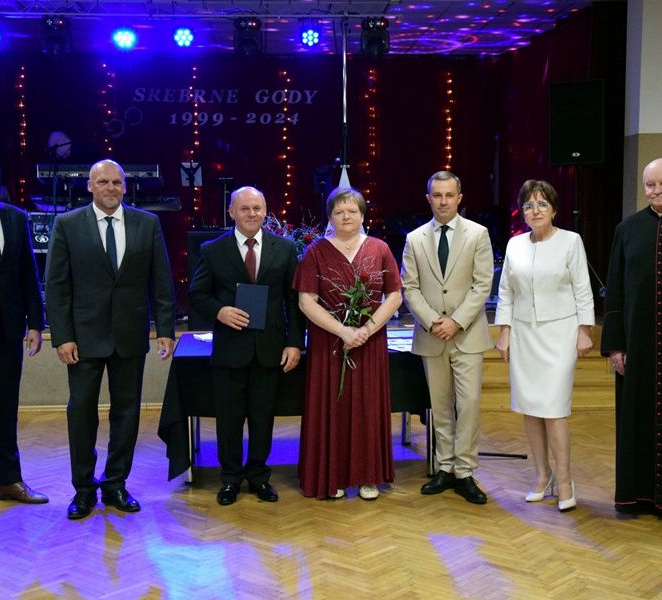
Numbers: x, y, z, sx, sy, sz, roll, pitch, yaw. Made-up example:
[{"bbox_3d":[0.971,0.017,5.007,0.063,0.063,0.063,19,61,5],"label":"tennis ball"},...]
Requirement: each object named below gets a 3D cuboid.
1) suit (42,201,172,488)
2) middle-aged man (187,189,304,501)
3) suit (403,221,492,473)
[{"bbox_3d":[-1.155,0.238,5.507,0.600,1.470,0.350,-2,6,-20],"label":"suit"},{"bbox_3d":[-0.459,0.230,5.578,0.610,1.646,0.400,-1,4,-9],"label":"middle-aged man"},{"bbox_3d":[0.627,0.239,5.658,0.470,1.400,0.320,1,5,10],"label":"suit"}]

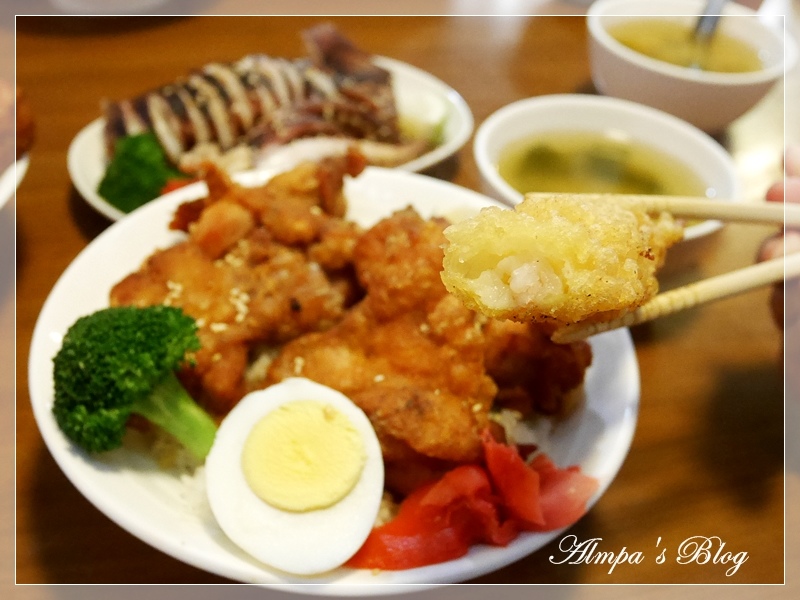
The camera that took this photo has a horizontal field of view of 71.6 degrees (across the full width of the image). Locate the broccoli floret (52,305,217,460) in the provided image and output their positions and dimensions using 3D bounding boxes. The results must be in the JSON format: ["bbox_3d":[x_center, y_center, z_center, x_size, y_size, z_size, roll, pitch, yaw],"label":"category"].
[{"bbox_3d":[-0.084,0.026,0.174,0.058,0.044,0.052,32,79,11],"label":"broccoli floret"}]

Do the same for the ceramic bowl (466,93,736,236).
[{"bbox_3d":[0.093,-0.048,0.279,0.121,0.055,0.121,1,47,-1],"label":"ceramic bowl"}]

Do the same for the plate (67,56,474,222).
[{"bbox_3d":[-0.069,-0.092,0.332,0.228,0.031,0.160,-18,51,-18],"label":"plate"}]

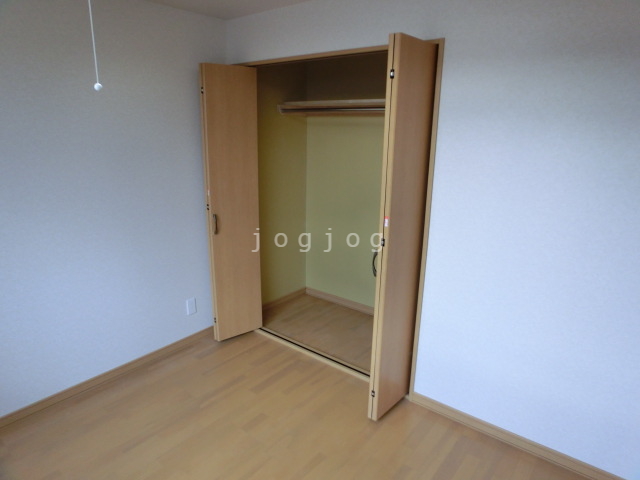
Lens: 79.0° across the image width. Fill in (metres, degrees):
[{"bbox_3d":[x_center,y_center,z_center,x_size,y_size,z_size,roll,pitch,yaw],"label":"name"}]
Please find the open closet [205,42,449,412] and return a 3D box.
[{"bbox_3d":[0.125,-0.181,2.825,1.610,2.050,1.230,12,18,36],"label":"open closet"}]

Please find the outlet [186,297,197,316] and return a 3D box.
[{"bbox_3d":[-0.961,0.501,2.917,0.011,0.121,0.073,12,18,35],"label":"outlet"}]

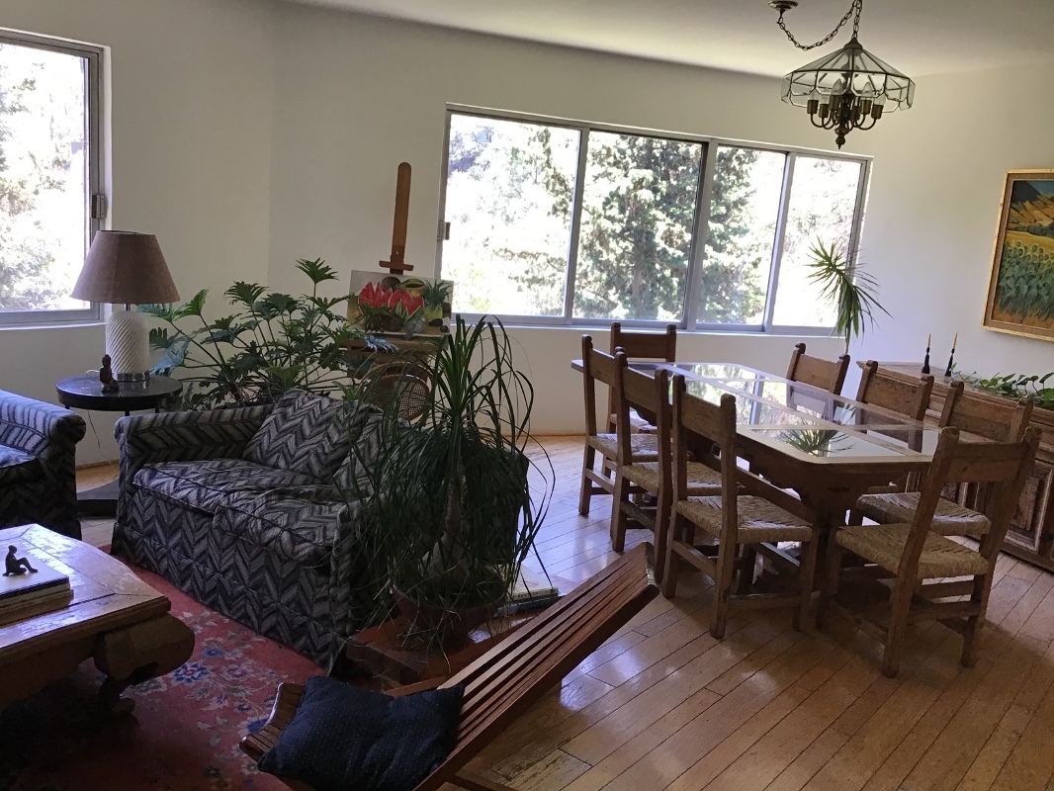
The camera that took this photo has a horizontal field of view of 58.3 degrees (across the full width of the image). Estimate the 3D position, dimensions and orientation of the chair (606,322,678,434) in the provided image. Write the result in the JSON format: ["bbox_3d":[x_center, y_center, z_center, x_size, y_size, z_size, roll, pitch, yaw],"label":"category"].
[{"bbox_3d":[0.757,0.093,5.775,0.452,0.992,0.515,1,11,-17],"label":"chair"}]

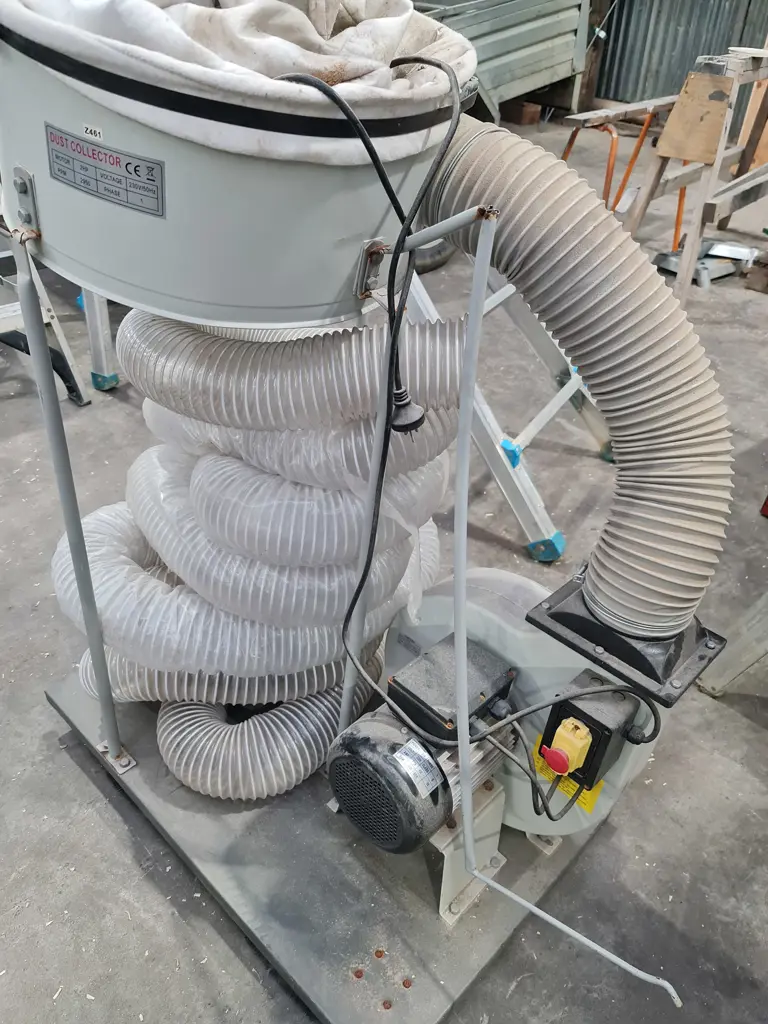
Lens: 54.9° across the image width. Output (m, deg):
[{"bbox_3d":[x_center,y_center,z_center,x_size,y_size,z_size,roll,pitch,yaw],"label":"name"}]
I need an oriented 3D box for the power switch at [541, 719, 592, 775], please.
[{"bbox_3d":[0.228,0.288,0.913,0.050,0.066,0.042,29,39,33],"label":"power switch"}]

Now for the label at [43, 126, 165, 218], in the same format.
[{"bbox_3d":[-0.245,-0.299,0.650,0.118,0.051,0.010,22,43,4],"label":"label"}]

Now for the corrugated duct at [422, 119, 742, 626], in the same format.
[{"bbox_3d":[0.239,-0.182,0.983,0.544,0.554,0.213,29,39,33],"label":"corrugated duct"}]

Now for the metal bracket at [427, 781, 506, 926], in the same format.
[{"bbox_3d":[0.119,0.468,1.023,0.062,0.134,0.141,29,39,33],"label":"metal bracket"}]

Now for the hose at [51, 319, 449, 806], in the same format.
[{"bbox_3d":[-0.203,0.019,1.152,0.475,0.698,0.485,4,32,-3],"label":"hose"}]

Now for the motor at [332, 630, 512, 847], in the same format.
[{"bbox_3d":[0.068,0.305,1.007,0.196,0.213,0.284,29,39,33],"label":"motor"}]

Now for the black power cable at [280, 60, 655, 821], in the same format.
[{"bbox_3d":[0.103,0.013,0.820,0.465,0.866,0.297,29,39,33],"label":"black power cable"}]

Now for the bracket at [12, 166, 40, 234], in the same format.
[{"bbox_3d":[-0.347,-0.297,0.708,0.034,0.073,0.016,38,47,20],"label":"bracket"}]

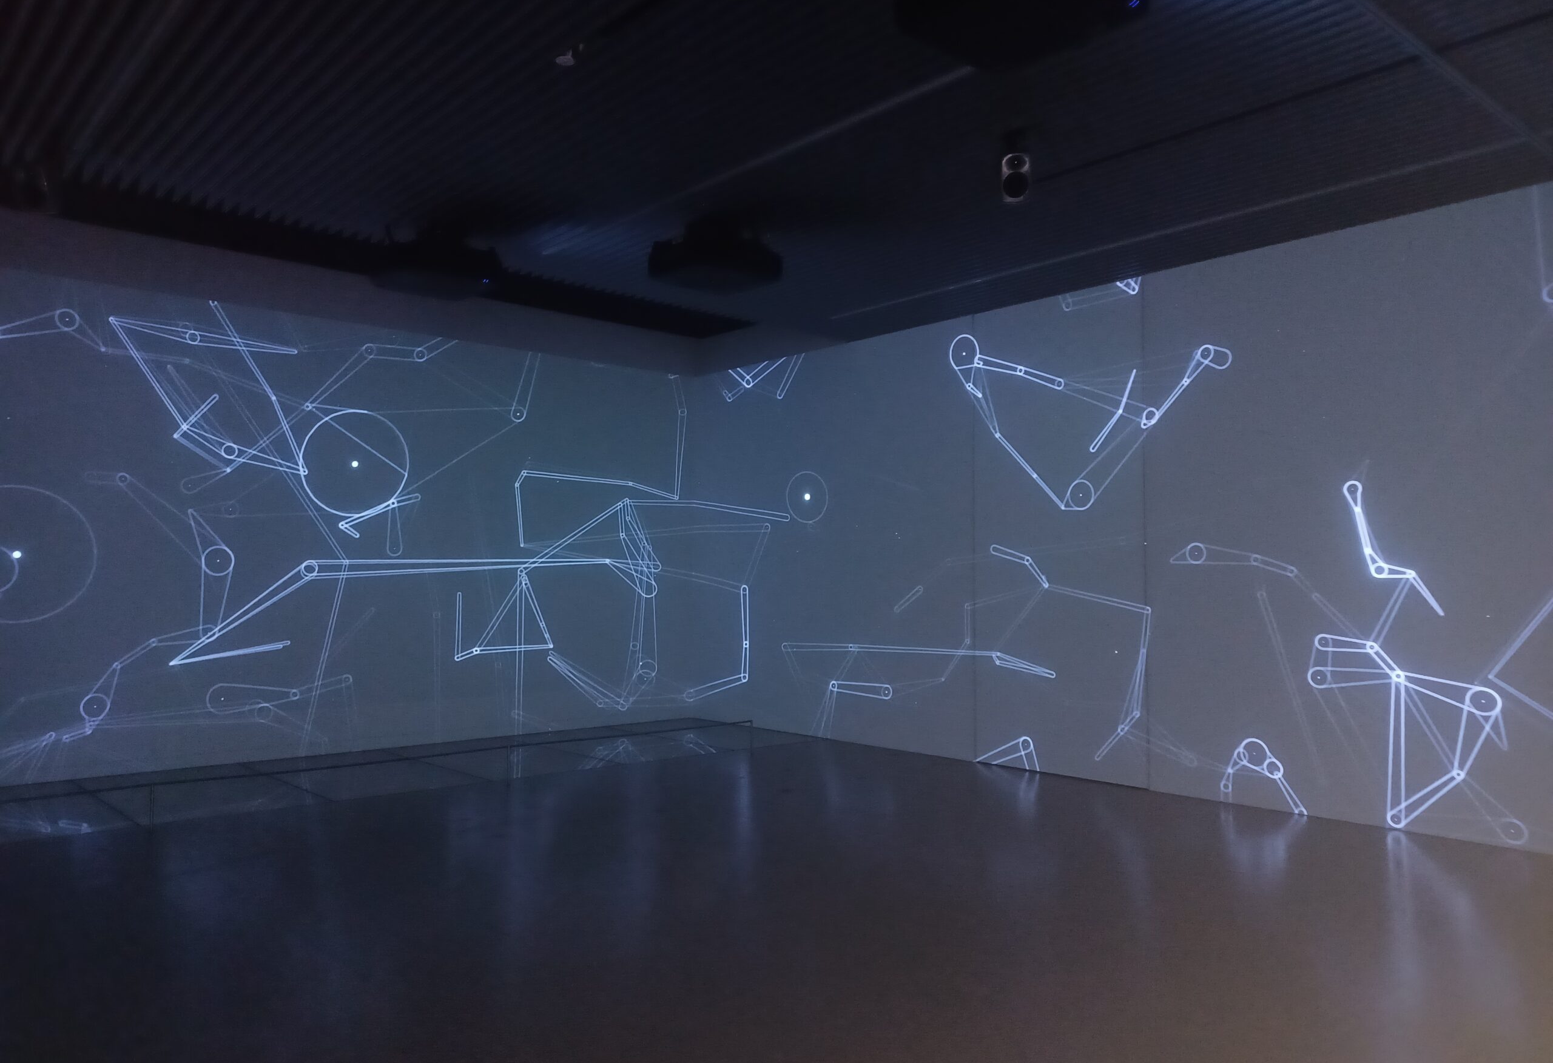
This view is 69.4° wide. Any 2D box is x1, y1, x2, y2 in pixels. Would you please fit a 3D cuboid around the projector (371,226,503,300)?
[{"bbox_3d":[-2.066,-1.616,6.818,0.560,0.230,0.590,3,-4,-41],"label":"projector"}]

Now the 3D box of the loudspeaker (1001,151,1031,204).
[{"bbox_3d":[1.148,-1.701,5.400,0.147,0.230,0.140,0,9,12],"label":"loudspeaker"}]

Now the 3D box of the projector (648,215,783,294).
[{"bbox_3d":[-0.364,-1.619,6.668,0.590,0.230,0.560,3,-4,-41],"label":"projector"}]

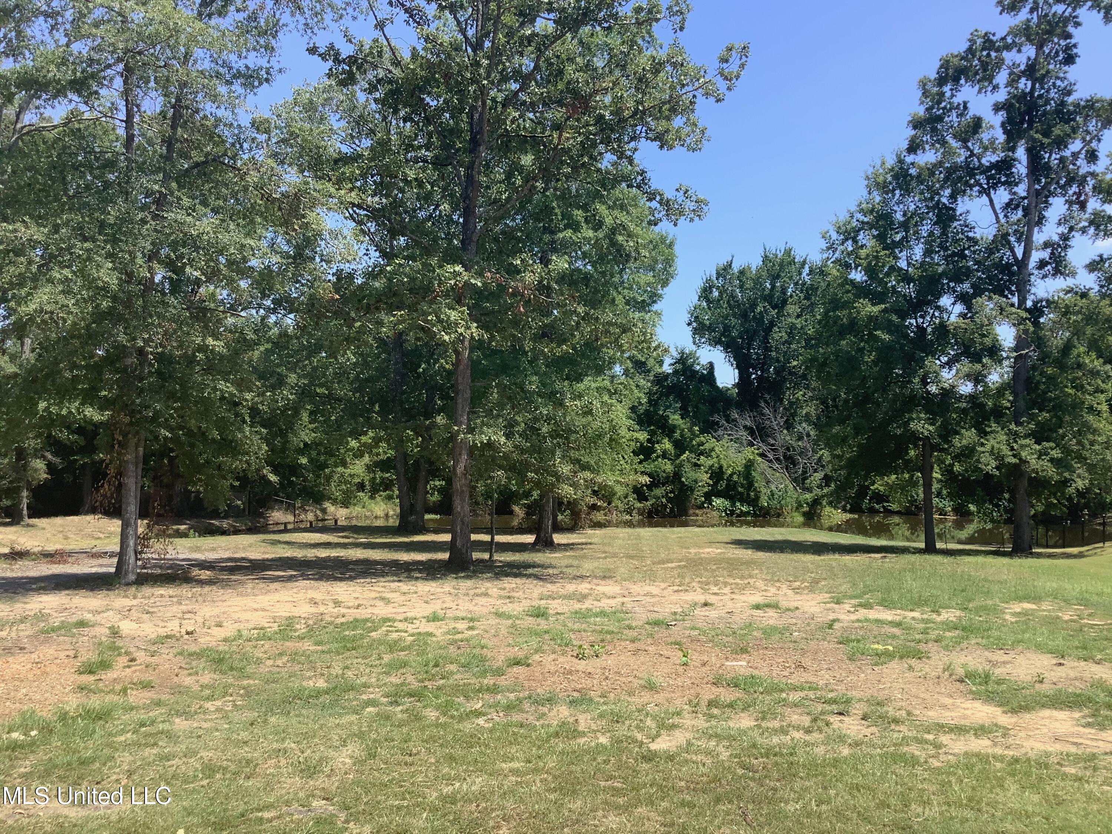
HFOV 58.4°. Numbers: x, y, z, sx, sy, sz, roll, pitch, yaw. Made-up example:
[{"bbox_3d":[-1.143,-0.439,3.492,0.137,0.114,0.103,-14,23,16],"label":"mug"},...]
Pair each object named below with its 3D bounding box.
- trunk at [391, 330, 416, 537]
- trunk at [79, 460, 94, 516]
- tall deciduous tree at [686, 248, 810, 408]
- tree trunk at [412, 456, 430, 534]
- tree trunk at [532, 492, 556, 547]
[{"bbox_3d":[-5.620,0.557,36.500,0.800,7.387,0.620,0,-4,0],"label":"trunk"},{"bbox_3d":[-21.218,3.239,45.000,0.560,2.434,0.520,0,-4,0],"label":"trunk"},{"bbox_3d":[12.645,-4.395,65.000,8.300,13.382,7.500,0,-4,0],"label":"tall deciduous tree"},{"bbox_3d":[-4.995,2.865,36.700,0.600,2.817,0.540,0,-4,0],"label":"tree trunk"},{"bbox_3d":[-0.322,2.846,27.300,0.580,1.524,0.520,0,-4,0],"label":"tree trunk"}]

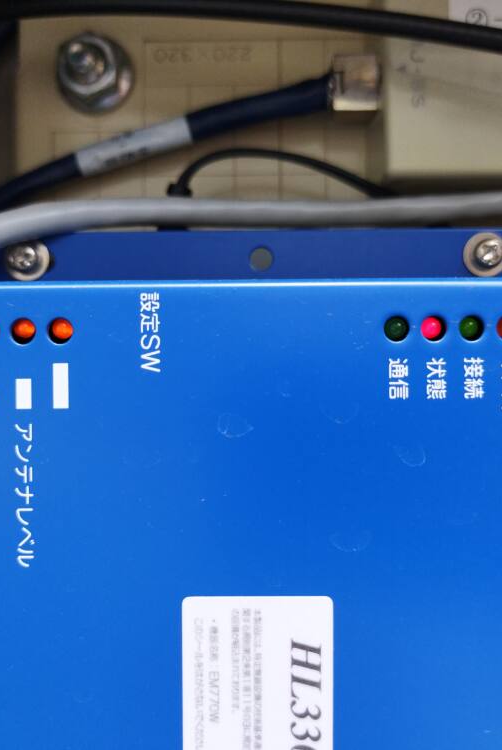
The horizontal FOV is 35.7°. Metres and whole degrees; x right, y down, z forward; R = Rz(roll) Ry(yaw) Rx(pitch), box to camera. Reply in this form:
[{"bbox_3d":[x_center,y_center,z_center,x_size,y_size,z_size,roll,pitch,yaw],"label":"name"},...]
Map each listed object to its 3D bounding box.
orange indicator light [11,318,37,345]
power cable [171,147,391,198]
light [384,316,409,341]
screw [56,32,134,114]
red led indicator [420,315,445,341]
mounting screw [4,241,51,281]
[{"bbox_3d":[-0.039,-0.008,0.135,0.004,0.004,0.004,0,0,0],"label":"orange indicator light"},{"bbox_3d":[0.007,-0.043,0.166,0.049,0.011,0.005,0,0,0],"label":"power cable"},{"bbox_3d":[0.025,-0.008,0.135,0.004,0.004,0.004,0,0,0],"label":"light"},{"bbox_3d":[-0.034,-0.065,0.168,0.018,0.018,0.011,0,0,0],"label":"screw"},{"bbox_3d":[0.031,-0.008,0.135,0.004,0.004,0.004,0,0,0],"label":"red led indicator"},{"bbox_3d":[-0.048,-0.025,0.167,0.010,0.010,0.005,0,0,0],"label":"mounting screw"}]

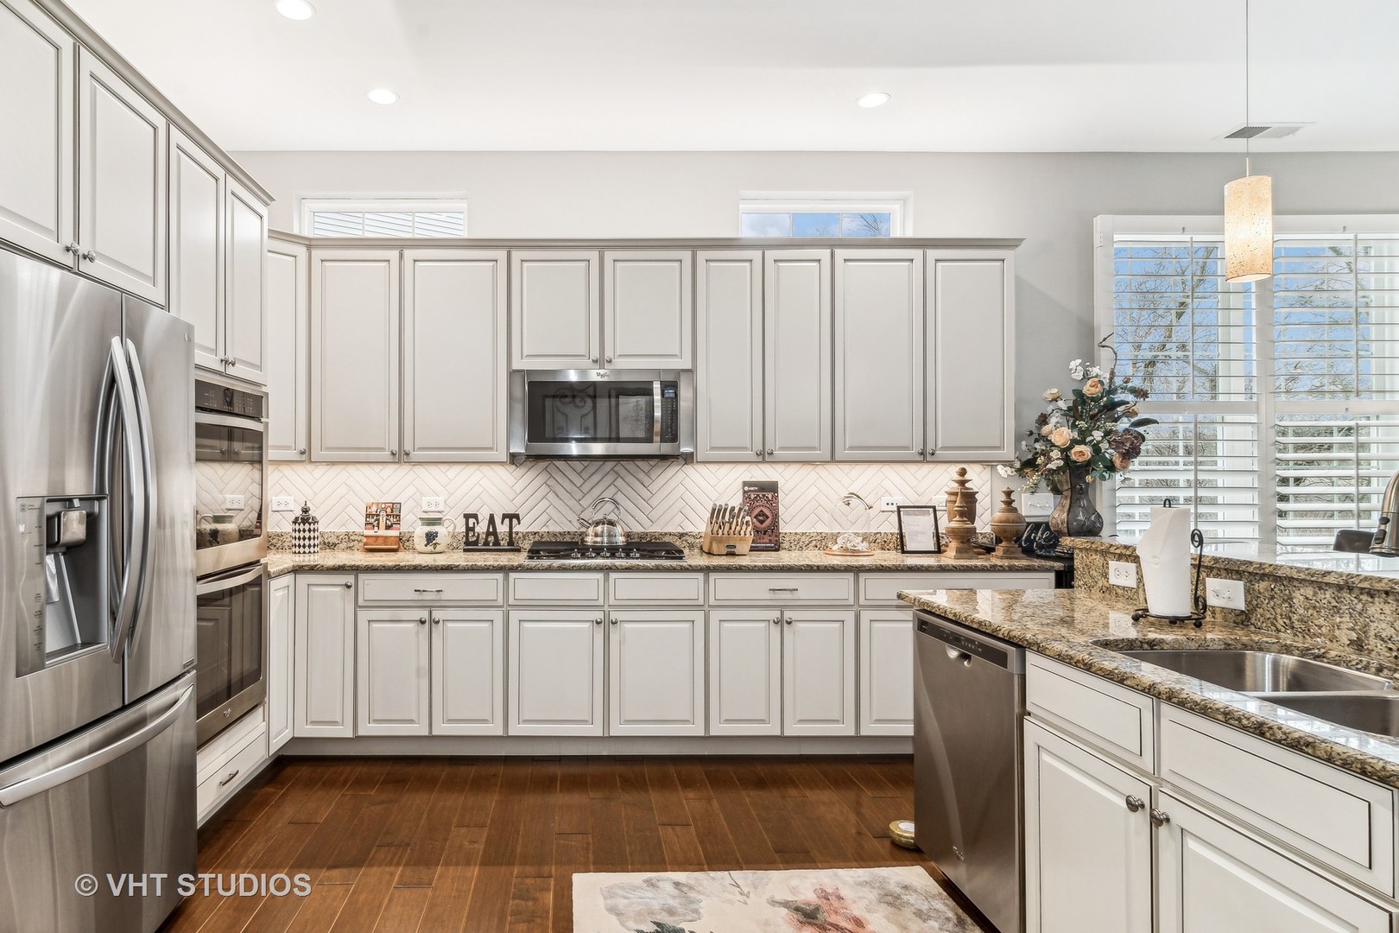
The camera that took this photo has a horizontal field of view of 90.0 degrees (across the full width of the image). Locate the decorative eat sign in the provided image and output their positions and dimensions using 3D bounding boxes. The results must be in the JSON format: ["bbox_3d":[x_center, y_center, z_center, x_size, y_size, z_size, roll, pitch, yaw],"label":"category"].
[{"bbox_3d":[-1.073,0.343,3.635,0.302,0.195,0.055,0,-1,0],"label":"decorative eat sign"}]

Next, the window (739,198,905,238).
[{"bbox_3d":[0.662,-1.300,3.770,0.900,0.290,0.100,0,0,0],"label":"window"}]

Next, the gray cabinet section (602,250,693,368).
[{"bbox_3d":[-0.253,-0.774,3.615,0.442,0.583,0.330,0,0,0],"label":"gray cabinet section"}]

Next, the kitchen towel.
[{"bbox_3d":[1.253,0.255,1.885,0.140,0.285,0.130,0,-1,18],"label":"kitchen towel"}]

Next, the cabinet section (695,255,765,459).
[{"bbox_3d":[0.148,-0.543,3.615,0.340,1.038,0.330,0,0,0],"label":"cabinet section"}]

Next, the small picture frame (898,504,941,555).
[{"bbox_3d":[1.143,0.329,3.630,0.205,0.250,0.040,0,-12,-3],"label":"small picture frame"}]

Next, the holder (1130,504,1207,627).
[{"bbox_3d":[1.285,0.265,1.915,0.210,0.330,0.190,0,0,0],"label":"holder"}]

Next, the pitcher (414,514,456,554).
[{"bbox_3d":[-1.385,0.351,3.650,0.215,0.207,0.175,0,0,0],"label":"pitcher"}]

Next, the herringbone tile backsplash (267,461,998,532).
[{"bbox_3d":[-0.400,0.161,3.735,4.000,0.380,0.025,0,0,0],"label":"herringbone tile backsplash"}]

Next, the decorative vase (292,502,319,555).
[{"bbox_3d":[-2.035,0.310,3.610,0.136,0.270,0.136,0,-1,0],"label":"decorative vase"}]

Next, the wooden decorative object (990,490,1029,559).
[{"bbox_3d":[1.505,0.272,3.390,0.175,0.332,0.175,0,-1,0],"label":"wooden decorative object"}]

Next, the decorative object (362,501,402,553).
[{"bbox_3d":[-1.665,0.310,3.670,0.215,0.265,0.120,0,-1,-2],"label":"decorative object"}]

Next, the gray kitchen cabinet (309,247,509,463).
[{"bbox_3d":[-1.455,-0.565,3.600,0.990,1.070,0.320,0,0,0],"label":"gray kitchen cabinet"}]

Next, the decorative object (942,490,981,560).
[{"bbox_3d":[1.288,0.280,3.430,0.160,0.345,0.160,0,0,0],"label":"decorative object"}]

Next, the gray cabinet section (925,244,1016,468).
[{"bbox_3d":[1.340,-0.549,3.615,0.442,1.044,0.330,0,0,0],"label":"gray cabinet section"}]

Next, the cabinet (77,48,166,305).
[{"bbox_3d":[-1.900,-0.800,1.970,0.500,0.590,0.395,0,-1,-10],"label":"cabinet"}]

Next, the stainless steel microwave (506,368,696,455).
[{"bbox_3d":[-0.495,-0.255,3.600,0.880,0.435,0.400,0,-1,0],"label":"stainless steel microwave"}]

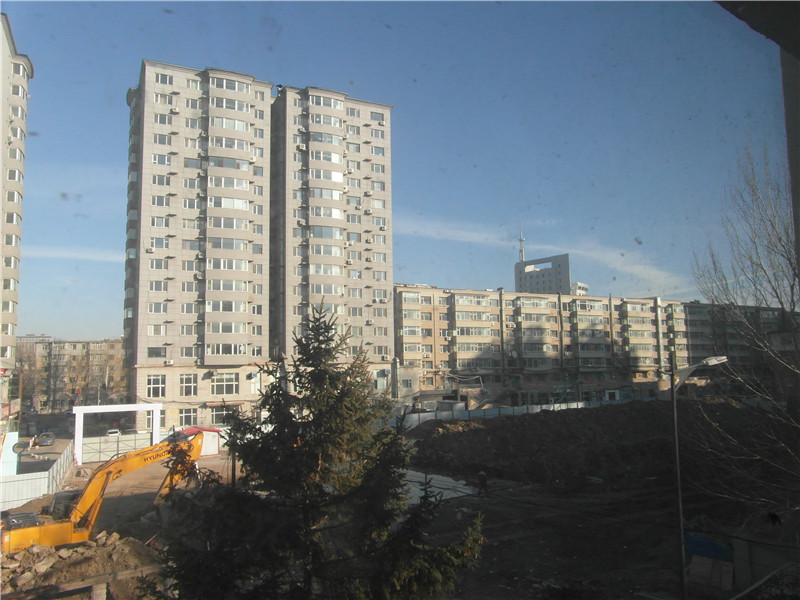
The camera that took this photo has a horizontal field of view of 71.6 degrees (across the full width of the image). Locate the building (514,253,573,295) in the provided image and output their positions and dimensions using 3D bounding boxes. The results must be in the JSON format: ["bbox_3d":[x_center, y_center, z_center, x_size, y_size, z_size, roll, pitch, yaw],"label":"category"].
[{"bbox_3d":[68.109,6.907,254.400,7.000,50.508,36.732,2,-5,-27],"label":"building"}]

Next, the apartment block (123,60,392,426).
[{"bbox_3d":[-21.585,-6.630,89.669,39.000,51.400,17.000,2,-5,-25],"label":"apartment block"}]

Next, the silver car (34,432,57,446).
[{"bbox_3d":[-44.090,17.191,69.249,1.700,1.450,4.200,2,-5,-25],"label":"silver car"}]

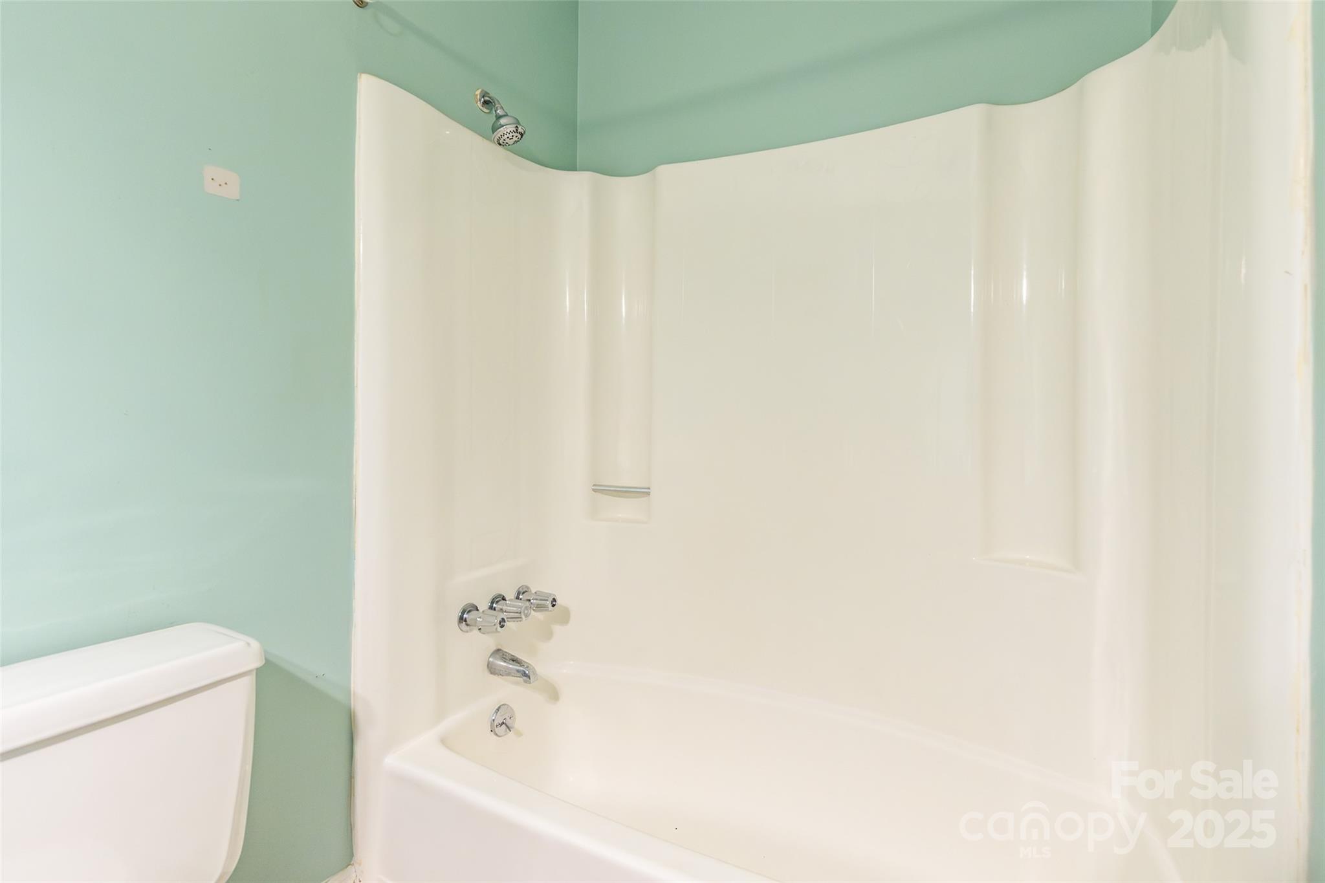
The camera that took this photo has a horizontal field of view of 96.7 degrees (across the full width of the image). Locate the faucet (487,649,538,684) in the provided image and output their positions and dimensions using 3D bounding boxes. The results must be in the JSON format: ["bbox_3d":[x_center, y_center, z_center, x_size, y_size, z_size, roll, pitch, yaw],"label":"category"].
[{"bbox_3d":[-0.400,0.622,1.619,0.151,0.072,0.070,0,0,31],"label":"faucet"}]

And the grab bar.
[{"bbox_3d":[-0.134,0.155,1.881,0.215,0.022,0.022,0,0,31],"label":"grab bar"}]

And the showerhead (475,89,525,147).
[{"bbox_3d":[-0.438,-0.901,1.629,0.142,0.178,0.092,0,0,31],"label":"showerhead"}]

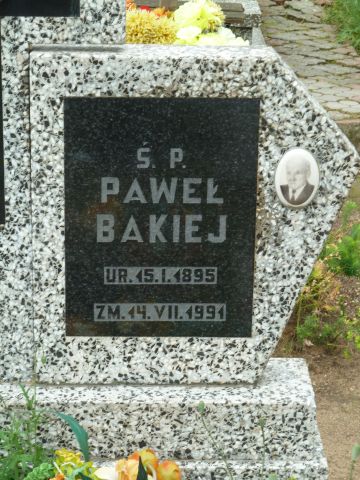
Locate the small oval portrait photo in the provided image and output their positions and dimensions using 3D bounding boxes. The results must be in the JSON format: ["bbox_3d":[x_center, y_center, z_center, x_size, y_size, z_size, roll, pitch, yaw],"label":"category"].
[{"bbox_3d":[0.223,-0.115,2.913,0.084,0.115,0.011,0,20,-2],"label":"small oval portrait photo"}]

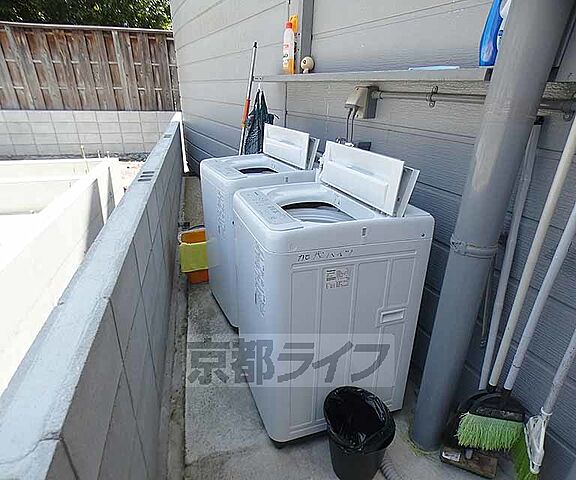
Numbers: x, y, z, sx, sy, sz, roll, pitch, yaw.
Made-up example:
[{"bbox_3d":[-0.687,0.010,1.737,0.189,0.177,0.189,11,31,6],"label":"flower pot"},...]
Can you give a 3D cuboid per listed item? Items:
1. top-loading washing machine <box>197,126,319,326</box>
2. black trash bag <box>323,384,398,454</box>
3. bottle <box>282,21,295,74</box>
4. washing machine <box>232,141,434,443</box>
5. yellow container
[{"bbox_3d":[-0.147,-0.060,1.901,0.520,1.045,0.515,-11,26,-22],"label":"top-loading washing machine"},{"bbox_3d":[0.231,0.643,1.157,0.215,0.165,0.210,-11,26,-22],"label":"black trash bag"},{"bbox_3d":[0.006,-1.065,1.920,0.060,0.255,0.070,-14,28,-29],"label":"bottle"},{"bbox_3d":[0.113,0.163,1.423,0.570,1.037,0.566,-7,23,-19],"label":"washing machine"},{"bbox_3d":[-0.620,0.118,2.407,0.230,0.305,0.200,-7,25,-15],"label":"yellow container"}]

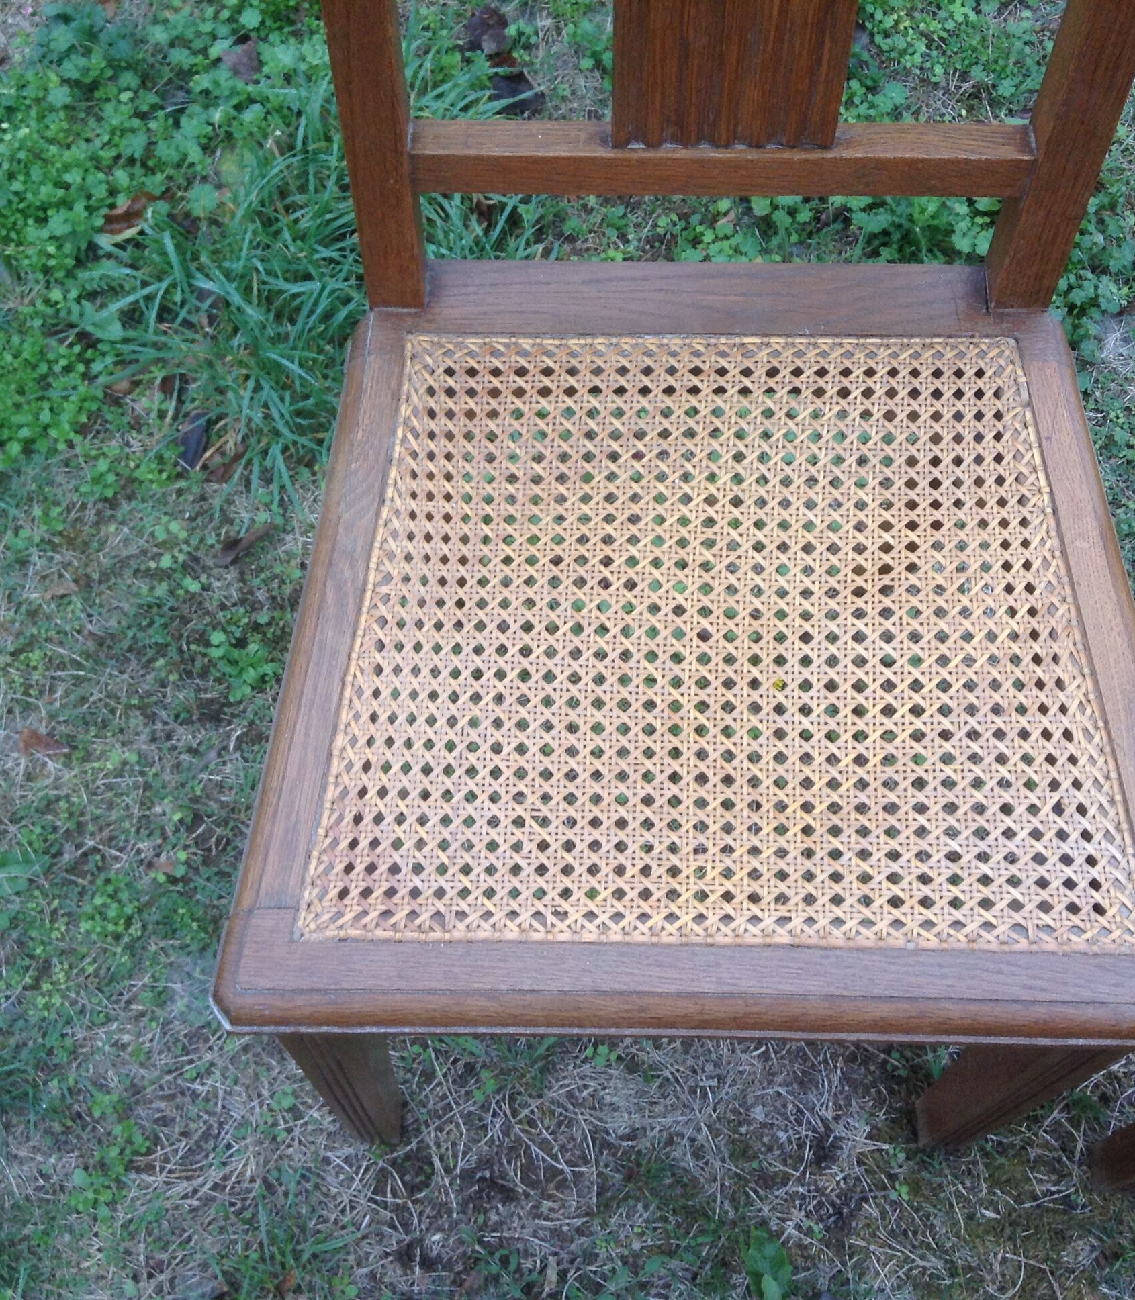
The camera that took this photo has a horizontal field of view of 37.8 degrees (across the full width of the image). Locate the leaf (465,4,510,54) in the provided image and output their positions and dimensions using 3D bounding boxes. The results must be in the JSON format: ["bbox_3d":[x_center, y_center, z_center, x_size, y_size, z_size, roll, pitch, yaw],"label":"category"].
[{"bbox_3d":[-0.074,-0.575,1.534,0.041,0.018,0.043,-1,66,-1],"label":"leaf"}]

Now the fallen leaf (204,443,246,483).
[{"bbox_3d":[-0.274,-0.149,1.325,0.022,0.014,0.036,27,69,11],"label":"fallen leaf"}]

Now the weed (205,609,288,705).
[{"bbox_3d":[-0.246,0.004,1.269,0.056,0.040,0.060,-4,66,-2],"label":"weed"}]

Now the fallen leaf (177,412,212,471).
[{"bbox_3d":[-0.299,-0.168,1.330,0.021,0.016,0.050,9,66,4],"label":"fallen leaf"}]

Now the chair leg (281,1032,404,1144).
[{"bbox_3d":[-0.120,0.234,0.954,0.040,0.430,0.040,1,66,0],"label":"chair leg"}]

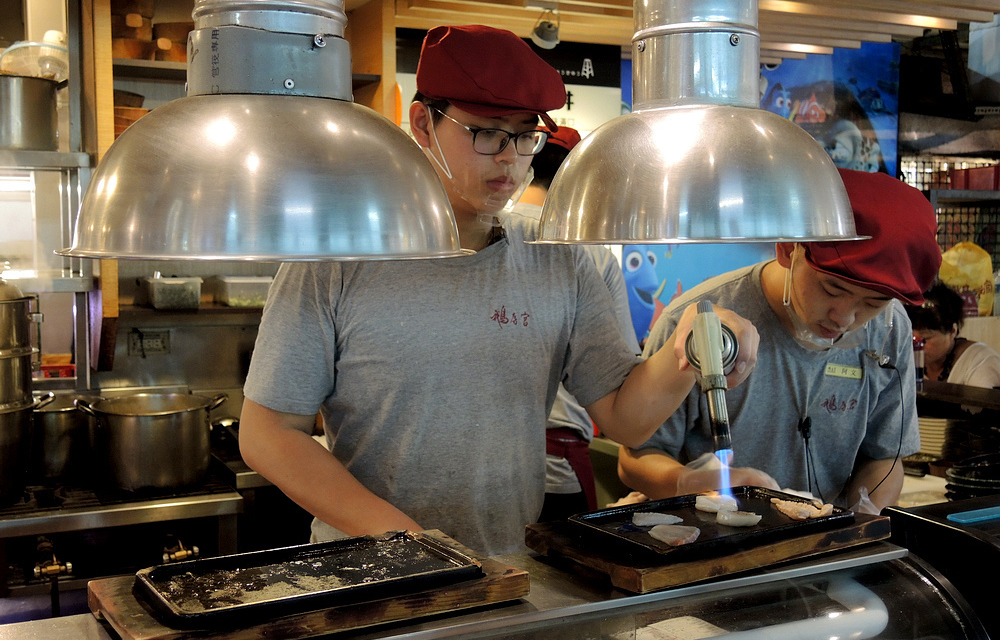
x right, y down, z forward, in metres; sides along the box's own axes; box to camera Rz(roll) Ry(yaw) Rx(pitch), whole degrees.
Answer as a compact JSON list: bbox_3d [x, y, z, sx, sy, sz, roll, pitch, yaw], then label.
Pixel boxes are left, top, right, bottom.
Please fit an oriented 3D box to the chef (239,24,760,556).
[{"bbox_3d":[-0.020,0.444,1.574,0.620,1.750,0.520,-2,4,-25],"label":"chef"}]

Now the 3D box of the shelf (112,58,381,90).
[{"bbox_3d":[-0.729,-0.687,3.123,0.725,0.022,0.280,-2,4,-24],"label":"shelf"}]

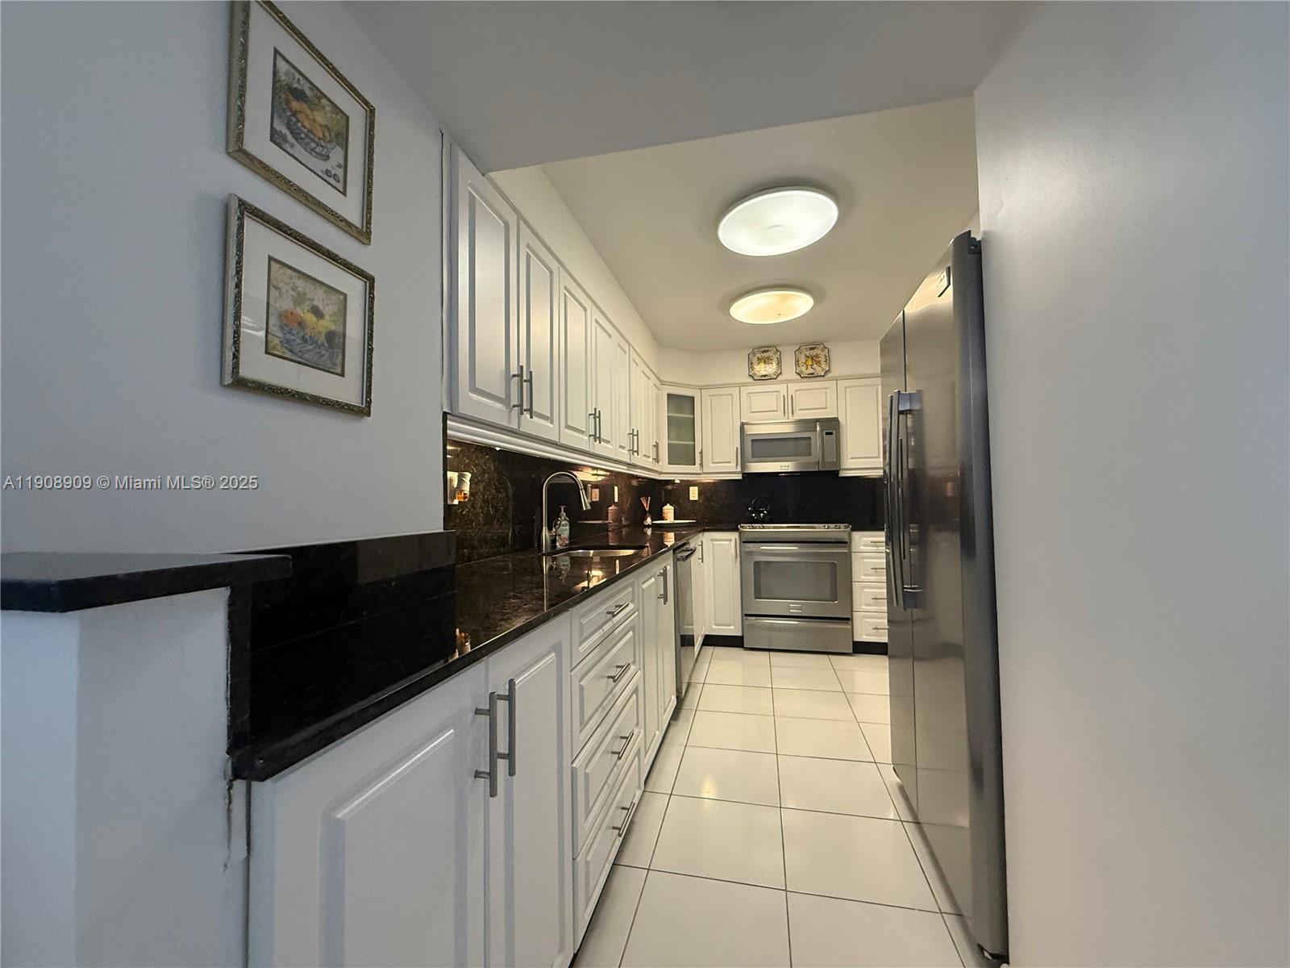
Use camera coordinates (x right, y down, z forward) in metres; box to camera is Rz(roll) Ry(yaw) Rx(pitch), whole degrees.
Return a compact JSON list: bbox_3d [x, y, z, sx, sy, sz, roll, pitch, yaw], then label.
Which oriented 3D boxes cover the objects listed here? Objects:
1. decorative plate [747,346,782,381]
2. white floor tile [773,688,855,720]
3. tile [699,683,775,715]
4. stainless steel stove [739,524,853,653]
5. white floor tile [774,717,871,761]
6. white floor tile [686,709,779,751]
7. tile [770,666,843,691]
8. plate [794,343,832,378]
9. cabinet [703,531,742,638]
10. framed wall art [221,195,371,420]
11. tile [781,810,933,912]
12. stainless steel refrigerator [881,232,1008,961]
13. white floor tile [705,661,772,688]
[{"bbox_3d":[0.975,-0.975,4.229,0.262,0.268,0.025,-1,-2,12],"label":"decorative plate"},{"bbox_3d":[0.913,1.206,2.852,0.403,0.010,0.403,-1,-2,12],"label":"white floor tile"},{"bbox_3d":[0.517,1.214,2.939,0.403,0.010,0.403,-1,-2,12],"label":"tile"},{"bbox_3d":[1.154,0.769,4.090,0.780,0.922,0.710,-1,-2,12],"label":"stainless steel stove"},{"bbox_3d":[0.826,1.197,2.455,0.403,0.010,0.403,-1,-2,12],"label":"white floor tile"},{"bbox_3d":[0.429,1.204,2.542,0.403,0.010,0.403,-1,-2,12],"label":"white floor tile"},{"bbox_3d":[1.001,1.215,3.249,0.403,0.010,0.403,-1,-2,12],"label":"tile"},{"bbox_3d":[1.335,-0.981,4.149,0.264,0.267,0.025,-1,-2,12],"label":"plate"},{"bbox_3d":[0.649,0.763,4.206,0.268,0.768,0.580,-1,-2,12],"label":"cabinet"},{"bbox_3d":[-0.563,-0.270,0.880,0.023,0.268,0.268,-1,-2,12],"label":"framed wall art"},{"bbox_3d":[0.651,1.178,1.662,0.403,0.010,0.403,-1,-2,12],"label":"tile"},{"bbox_3d":[1.205,0.282,1.595,0.810,1.765,0.908,-1,-2,12],"label":"stainless steel refrigerator"},{"bbox_3d":[0.604,1.223,3.336,0.403,0.010,0.403,-1,-2,12],"label":"white floor tile"}]

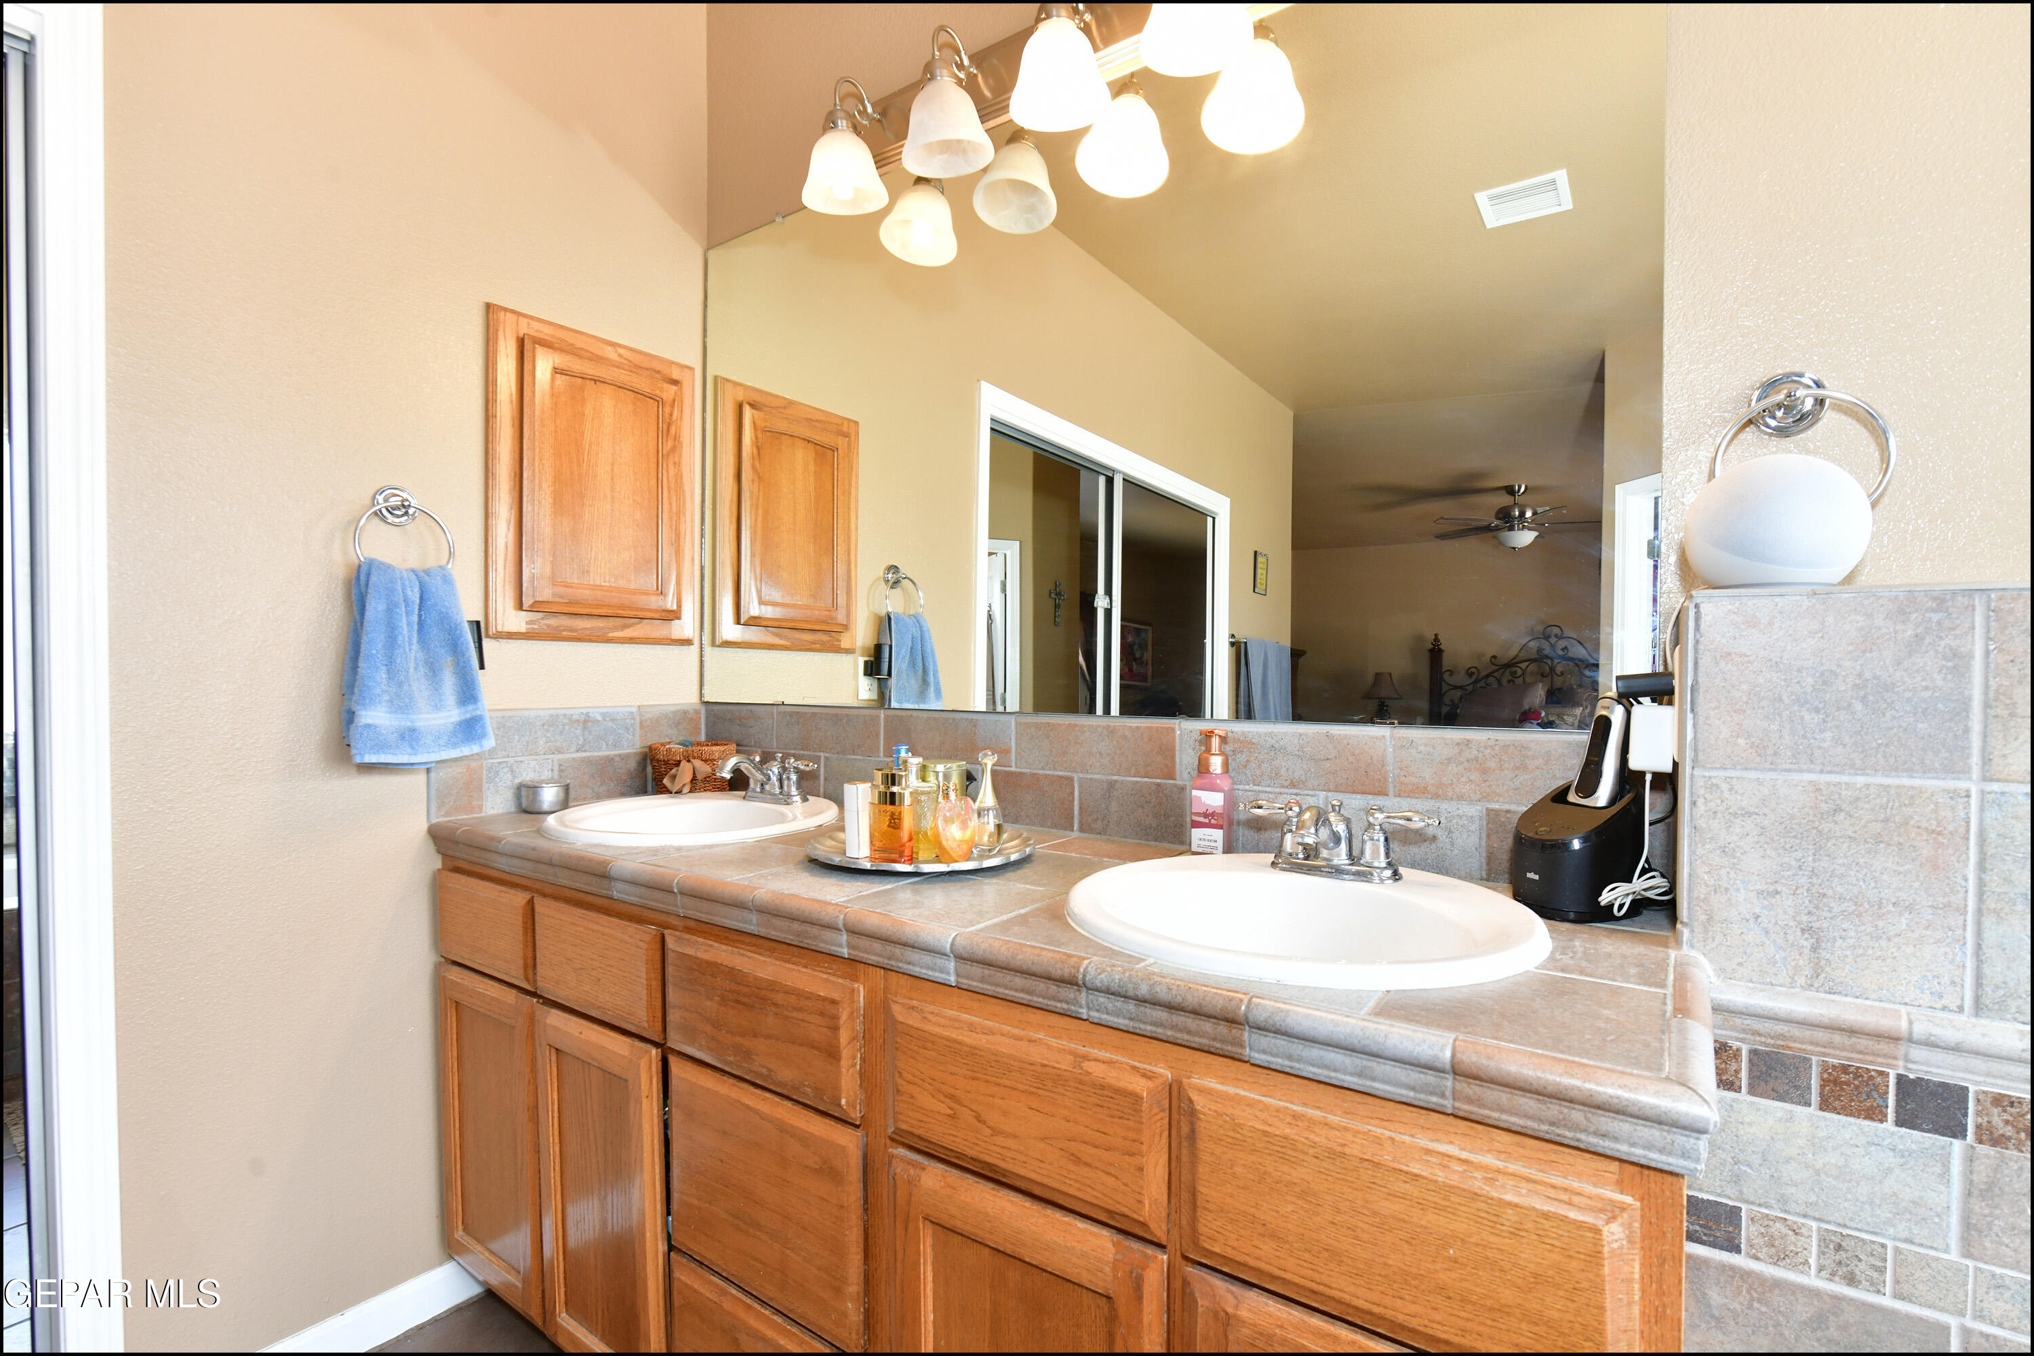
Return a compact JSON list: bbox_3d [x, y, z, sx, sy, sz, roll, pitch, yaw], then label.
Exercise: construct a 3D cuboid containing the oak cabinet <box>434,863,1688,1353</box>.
[{"bbox_3d":[-0.139,0.734,1.340,1.798,0.829,0.545,0,0,35],"label":"oak cabinet"}]

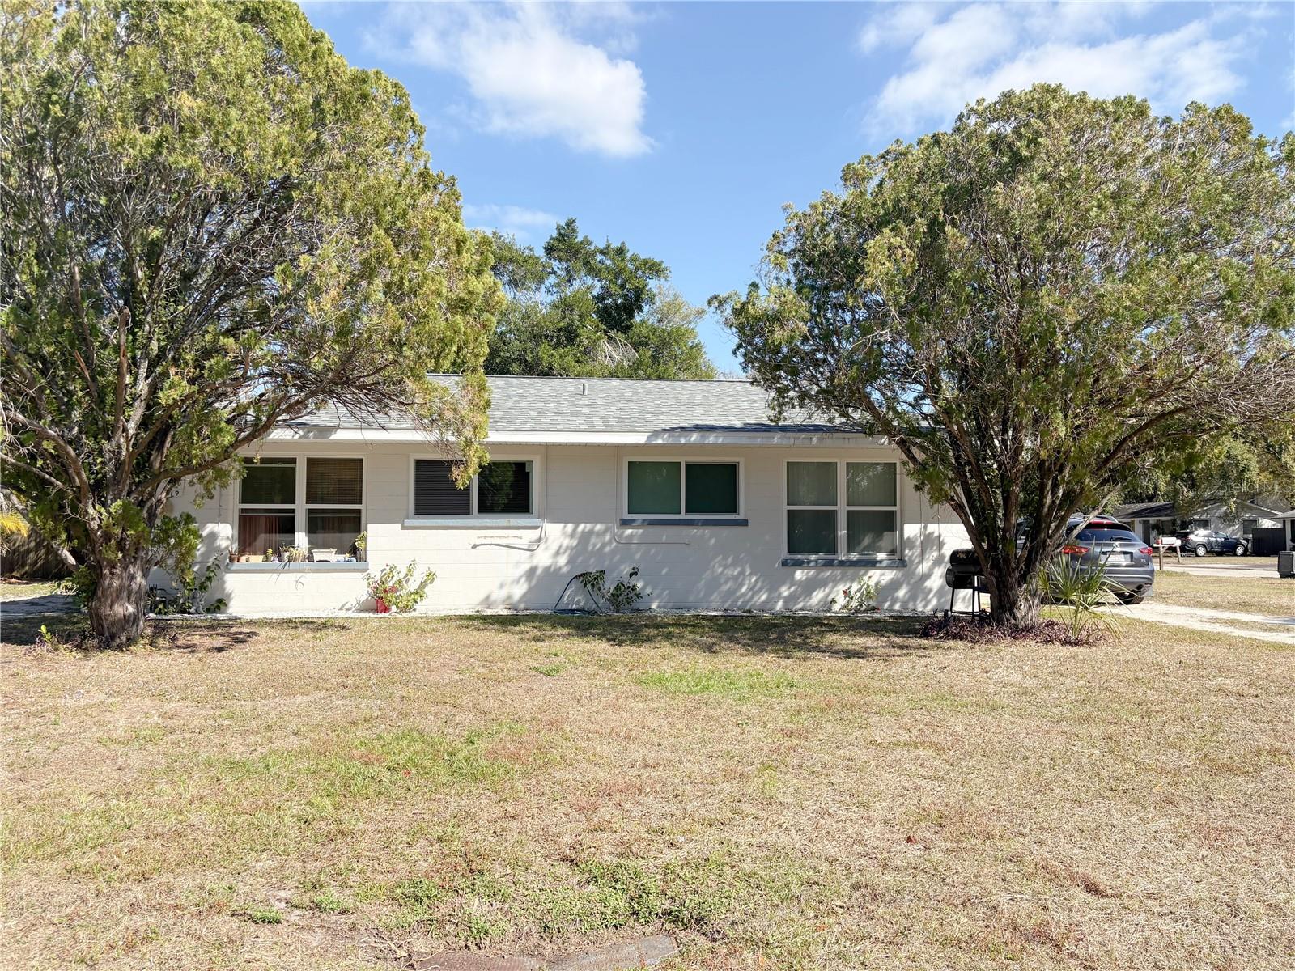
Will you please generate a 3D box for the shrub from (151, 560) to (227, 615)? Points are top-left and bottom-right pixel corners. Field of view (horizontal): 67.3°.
[{"bbox_3d":[-6.570,1.460,13.870,1.080,0.800,0.750,0,-2,-5],"label":"shrub"}]

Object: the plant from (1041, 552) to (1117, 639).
[{"bbox_3d":[5.270,1.360,11.900,1.000,1.120,1.000,0,-2,-5],"label":"plant"}]

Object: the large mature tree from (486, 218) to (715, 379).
[{"bbox_3d":[-1.600,-2.800,30.000,8.200,10.700,8.000,0,-2,-5],"label":"large mature tree"}]

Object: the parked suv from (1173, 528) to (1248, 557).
[{"bbox_3d":[36.850,3.750,63.500,4.600,1.690,1.860,0,-2,-5],"label":"parked suv"}]

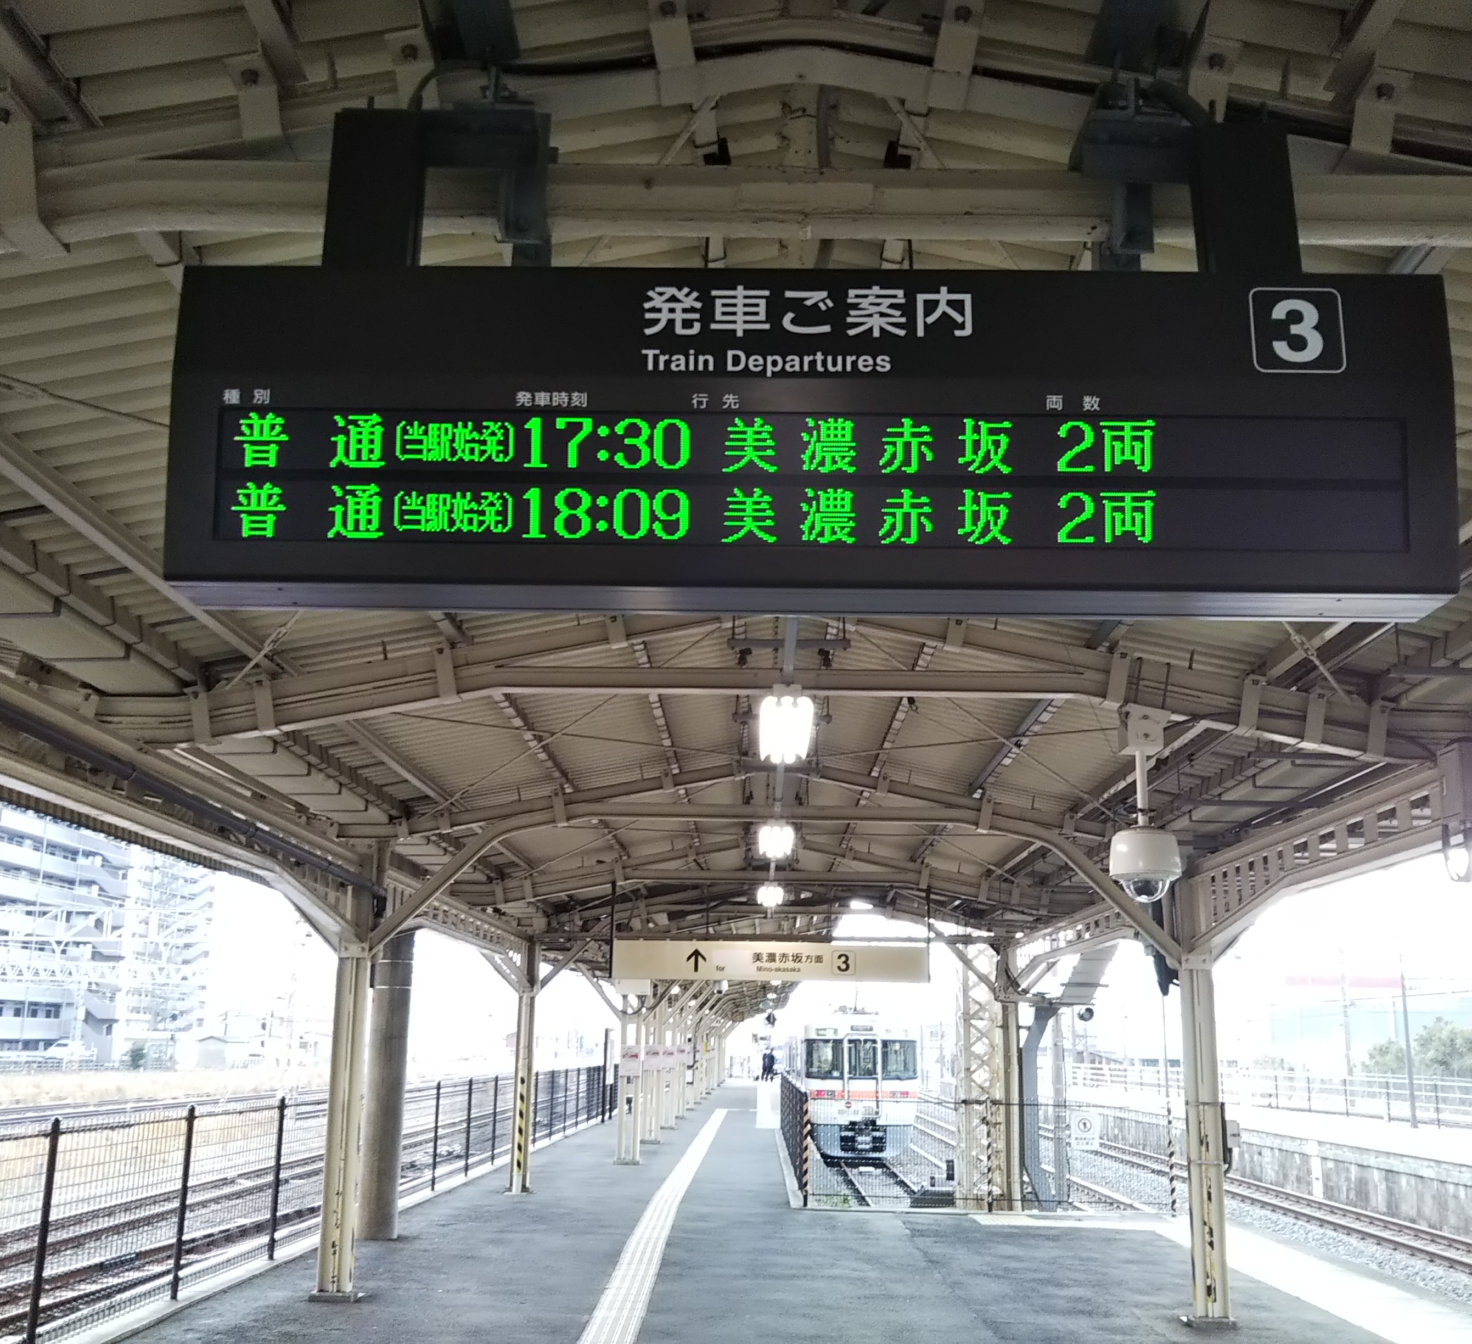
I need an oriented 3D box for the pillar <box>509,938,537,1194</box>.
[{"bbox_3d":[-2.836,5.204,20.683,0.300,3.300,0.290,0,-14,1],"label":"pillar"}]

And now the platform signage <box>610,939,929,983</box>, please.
[{"bbox_3d":[0.354,3.050,16.442,3.390,0.430,0.190,0,-14,1],"label":"platform signage"}]

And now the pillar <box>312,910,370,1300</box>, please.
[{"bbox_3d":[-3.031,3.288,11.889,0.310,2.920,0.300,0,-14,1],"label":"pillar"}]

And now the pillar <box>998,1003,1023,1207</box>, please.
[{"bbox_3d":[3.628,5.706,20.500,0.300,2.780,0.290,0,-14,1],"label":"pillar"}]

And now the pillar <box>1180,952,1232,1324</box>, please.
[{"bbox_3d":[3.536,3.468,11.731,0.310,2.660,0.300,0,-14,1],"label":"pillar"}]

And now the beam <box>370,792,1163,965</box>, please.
[{"bbox_3d":[0.298,1.615,12.262,6.410,1.270,0.170,0,-14,1],"label":"beam"}]

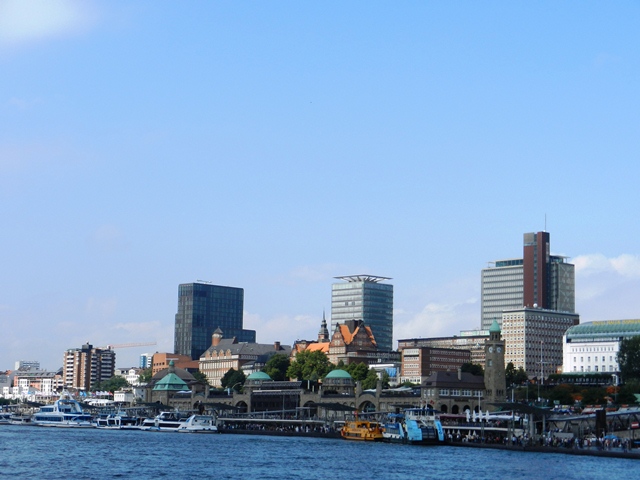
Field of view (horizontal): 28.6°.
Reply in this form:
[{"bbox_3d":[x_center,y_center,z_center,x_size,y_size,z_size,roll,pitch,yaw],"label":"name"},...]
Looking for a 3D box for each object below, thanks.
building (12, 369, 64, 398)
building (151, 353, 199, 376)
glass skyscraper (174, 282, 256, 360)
[{"bbox_3d":[-193.521,99.951,864.279,34.000,19.000,14.000,-1,-7,11],"label":"building"},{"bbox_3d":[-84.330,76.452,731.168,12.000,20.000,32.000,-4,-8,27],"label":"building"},{"bbox_3d":[-77.297,67.069,916.774,20.000,68.000,64.000,-6,-9,39],"label":"glass skyscraper"}]

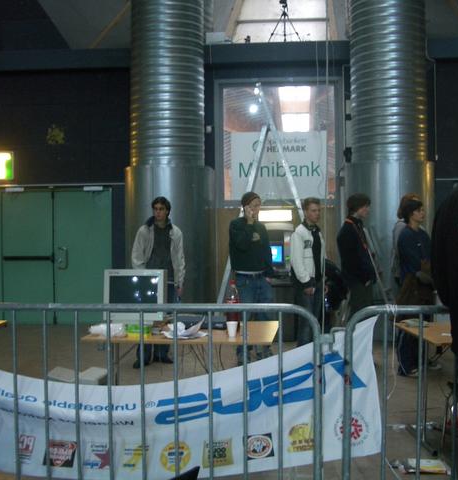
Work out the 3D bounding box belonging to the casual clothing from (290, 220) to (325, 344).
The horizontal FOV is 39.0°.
[{"bbox_3d":[0.849,0.581,6.950,0.330,1.500,0.490,0,1,44],"label":"casual clothing"}]

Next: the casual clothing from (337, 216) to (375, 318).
[{"bbox_3d":[1.375,0.554,6.950,0.360,1.540,0.480,-1,1,18],"label":"casual clothing"}]

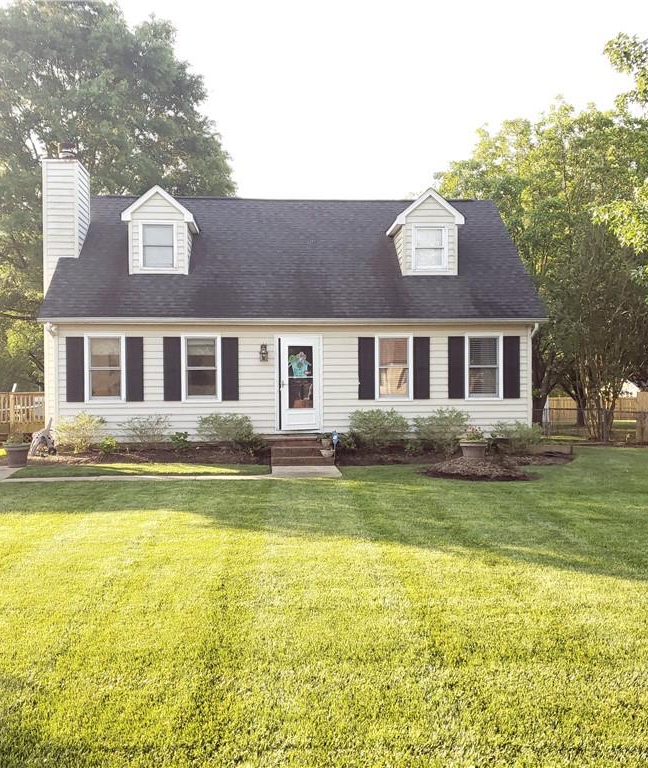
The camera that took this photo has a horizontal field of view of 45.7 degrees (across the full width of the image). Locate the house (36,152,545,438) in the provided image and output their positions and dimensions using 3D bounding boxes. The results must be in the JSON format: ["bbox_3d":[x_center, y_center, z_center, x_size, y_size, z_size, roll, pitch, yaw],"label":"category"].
[{"bbox_3d":[-0.952,-1.965,20.377,11.100,6.600,8.000,0,0,-4],"label":"house"}]

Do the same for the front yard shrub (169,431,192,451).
[{"bbox_3d":[-2.943,1.170,15.725,0.490,0.430,0.470,0,0,-4],"label":"front yard shrub"}]

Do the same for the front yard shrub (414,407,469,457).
[{"bbox_3d":[2.465,0.997,16.133,1.240,0.960,1.150,0,0,-4],"label":"front yard shrub"}]

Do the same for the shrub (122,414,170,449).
[{"bbox_3d":[-3.659,0.989,15.841,0.980,0.720,0.900,0,0,-4],"label":"shrub"}]

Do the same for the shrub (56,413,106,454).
[{"bbox_3d":[-5.029,1.027,15.950,1.030,0.870,0.950,0,0,-5],"label":"shrub"}]

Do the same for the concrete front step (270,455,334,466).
[{"bbox_3d":[-0.412,1.517,15.162,1.220,0.165,0.360,0,0,-4],"label":"concrete front step"}]

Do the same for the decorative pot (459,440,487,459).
[{"bbox_3d":[2.896,1.277,15.000,0.540,0.340,0.540,0,0,0],"label":"decorative pot"}]

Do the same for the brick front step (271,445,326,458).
[{"bbox_3d":[-0.443,1.354,15.460,1.200,0.170,0.340,0,0,-4],"label":"brick front step"}]

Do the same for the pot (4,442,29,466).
[{"bbox_3d":[-6.217,1.450,15.600,0.530,0.480,0.530,0,0,-5],"label":"pot"}]

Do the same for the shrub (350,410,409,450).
[{"bbox_3d":[1.141,0.956,16.143,1.280,0.880,1.150,0,0,-4],"label":"shrub"}]

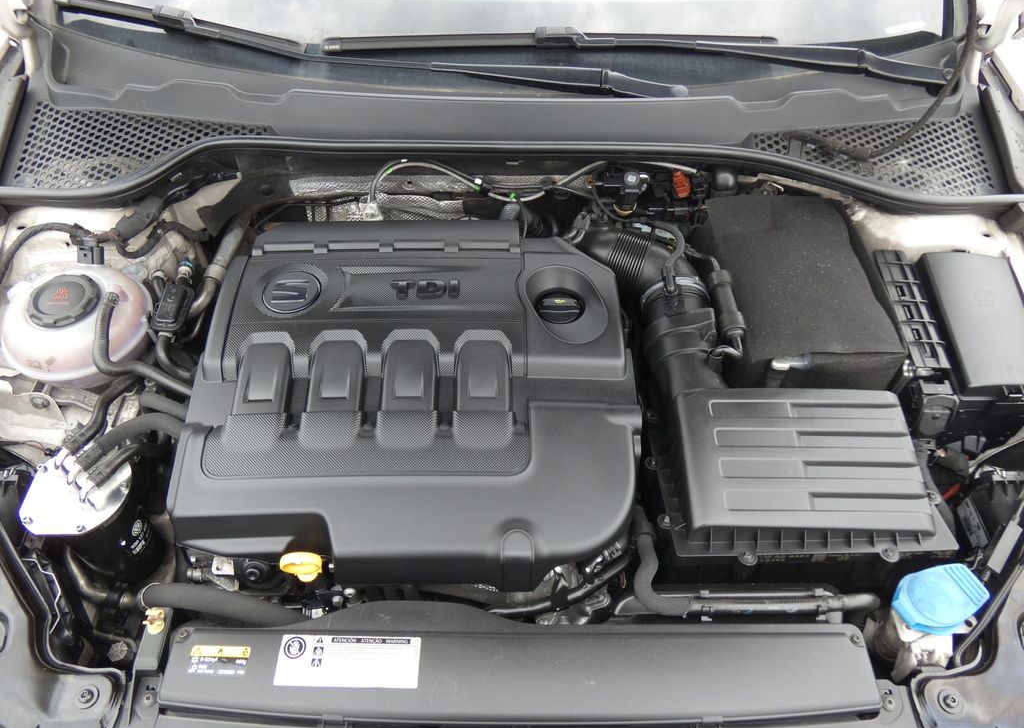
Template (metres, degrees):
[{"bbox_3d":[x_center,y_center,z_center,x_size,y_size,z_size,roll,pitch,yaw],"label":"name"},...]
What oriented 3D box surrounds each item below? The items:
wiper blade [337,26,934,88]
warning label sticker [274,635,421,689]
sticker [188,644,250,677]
[{"bbox_3d":[0.187,-0.443,1.061,0.890,0.065,0.060,0,50,0],"label":"wiper blade"},{"bbox_3d":[-0.164,0.298,0.740,0.141,0.001,0.051,0,50,0],"label":"warning label sticker"},{"bbox_3d":[-0.294,0.297,0.742,0.060,0.001,0.032,0,50,0],"label":"sticker"}]

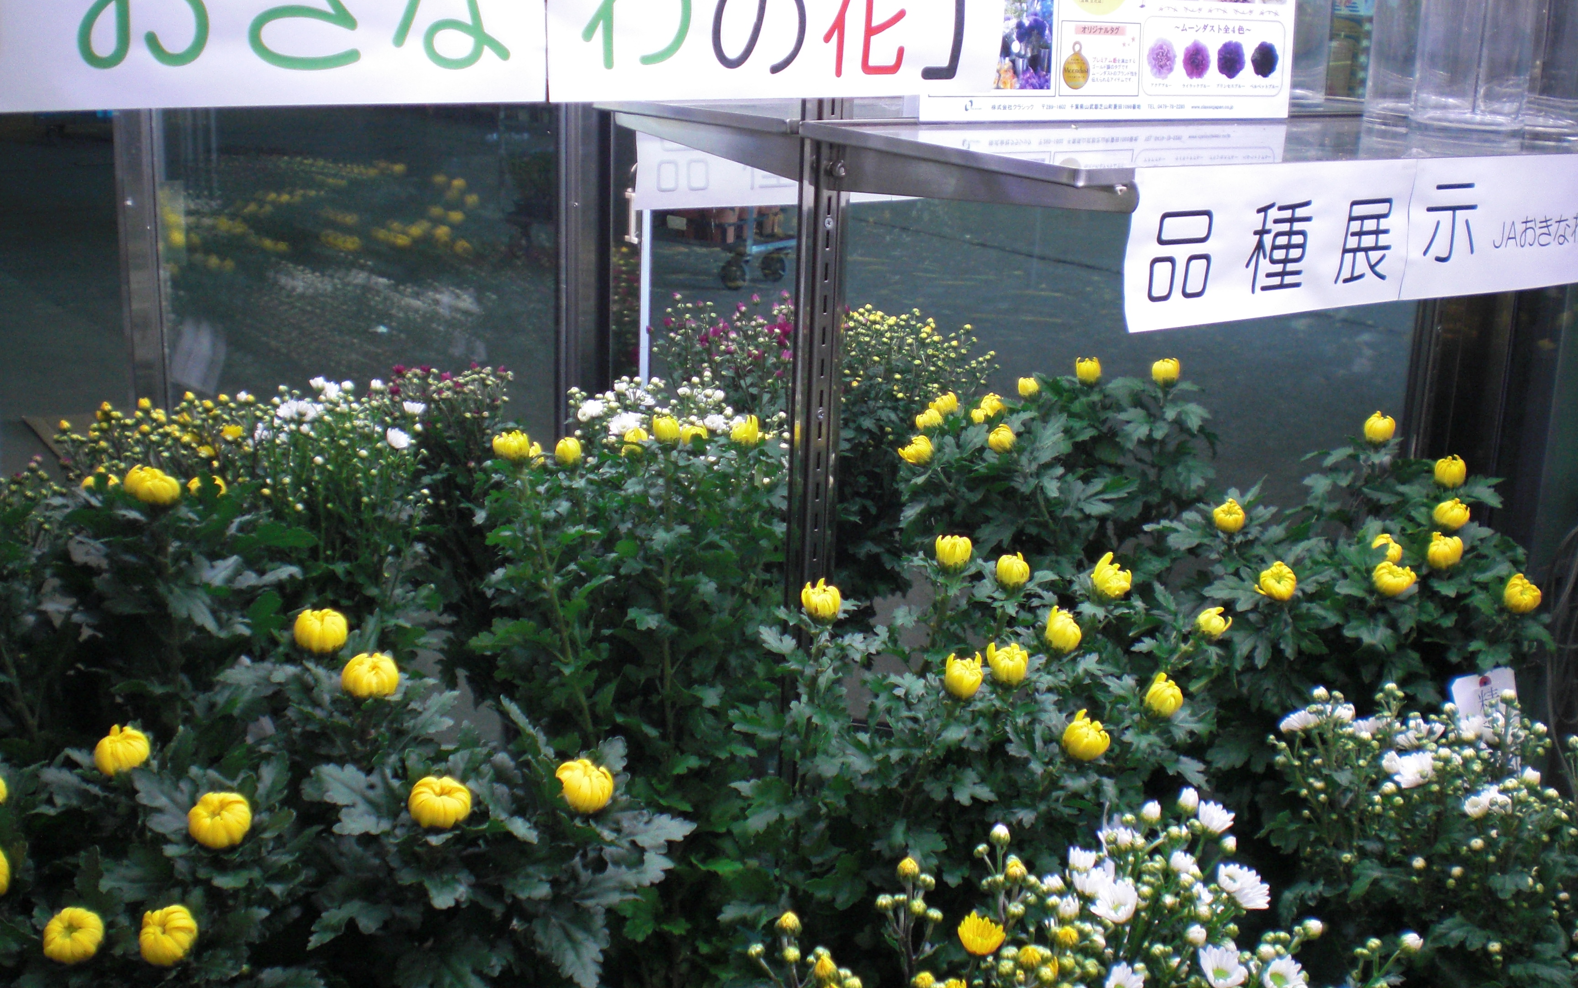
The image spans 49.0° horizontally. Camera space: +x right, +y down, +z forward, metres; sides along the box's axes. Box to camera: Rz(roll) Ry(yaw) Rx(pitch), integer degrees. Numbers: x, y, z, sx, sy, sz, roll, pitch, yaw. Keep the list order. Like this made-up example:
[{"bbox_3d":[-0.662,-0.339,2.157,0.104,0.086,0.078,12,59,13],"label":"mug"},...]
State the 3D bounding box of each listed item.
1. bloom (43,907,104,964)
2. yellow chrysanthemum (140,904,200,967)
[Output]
[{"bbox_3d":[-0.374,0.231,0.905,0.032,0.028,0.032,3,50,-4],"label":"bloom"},{"bbox_3d":[-0.314,0.224,0.878,0.030,0.027,0.030,-4,53,-21],"label":"yellow chrysanthemum"}]

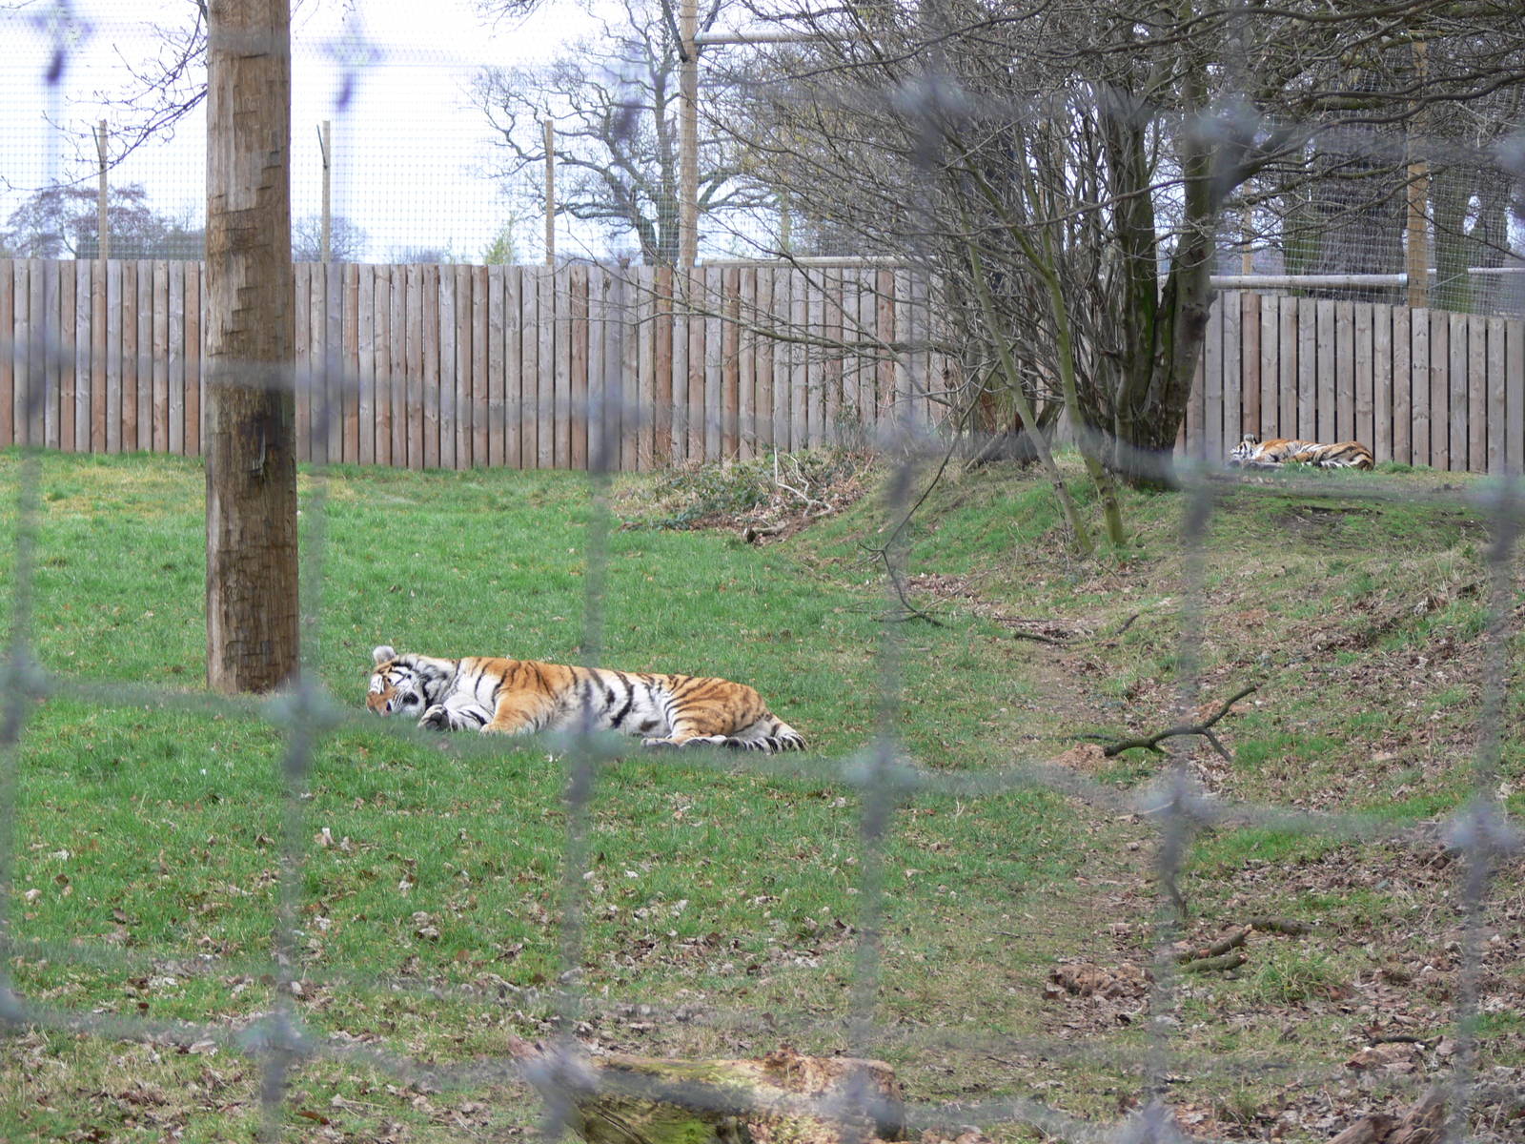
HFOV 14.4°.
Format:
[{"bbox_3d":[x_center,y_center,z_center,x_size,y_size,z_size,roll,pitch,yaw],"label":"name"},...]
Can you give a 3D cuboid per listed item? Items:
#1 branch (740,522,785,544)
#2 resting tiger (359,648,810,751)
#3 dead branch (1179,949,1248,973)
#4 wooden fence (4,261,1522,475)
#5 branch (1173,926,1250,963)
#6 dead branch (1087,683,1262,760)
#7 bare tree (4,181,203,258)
[{"bbox_3d":[0.000,-0.276,43.000,0.310,0.130,0.150,0,2,0],"label":"branch"},{"bbox_3d":[-0.681,0.492,23.400,1.580,0.370,0.650,1,3,18],"label":"resting tiger"},{"bbox_3d":[1.113,0.960,14.900,0.165,0.050,0.060,-1,3,-18],"label":"dead branch"},{"bbox_3d":[-0.433,-2.269,65.500,18.000,2.250,0.300,1,3,22],"label":"wooden fence"},{"bbox_3d":[1.116,0.925,15.000,0.190,0.075,0.070,-1,3,-23],"label":"branch"},{"bbox_3d":[1.492,0.549,22.000,0.620,0.250,0.280,0,2,0],"label":"dead branch"},{"bbox_3d":[-21.892,-9.929,200.000,6.500,6.000,6.000,0,2,0],"label":"bare tree"}]

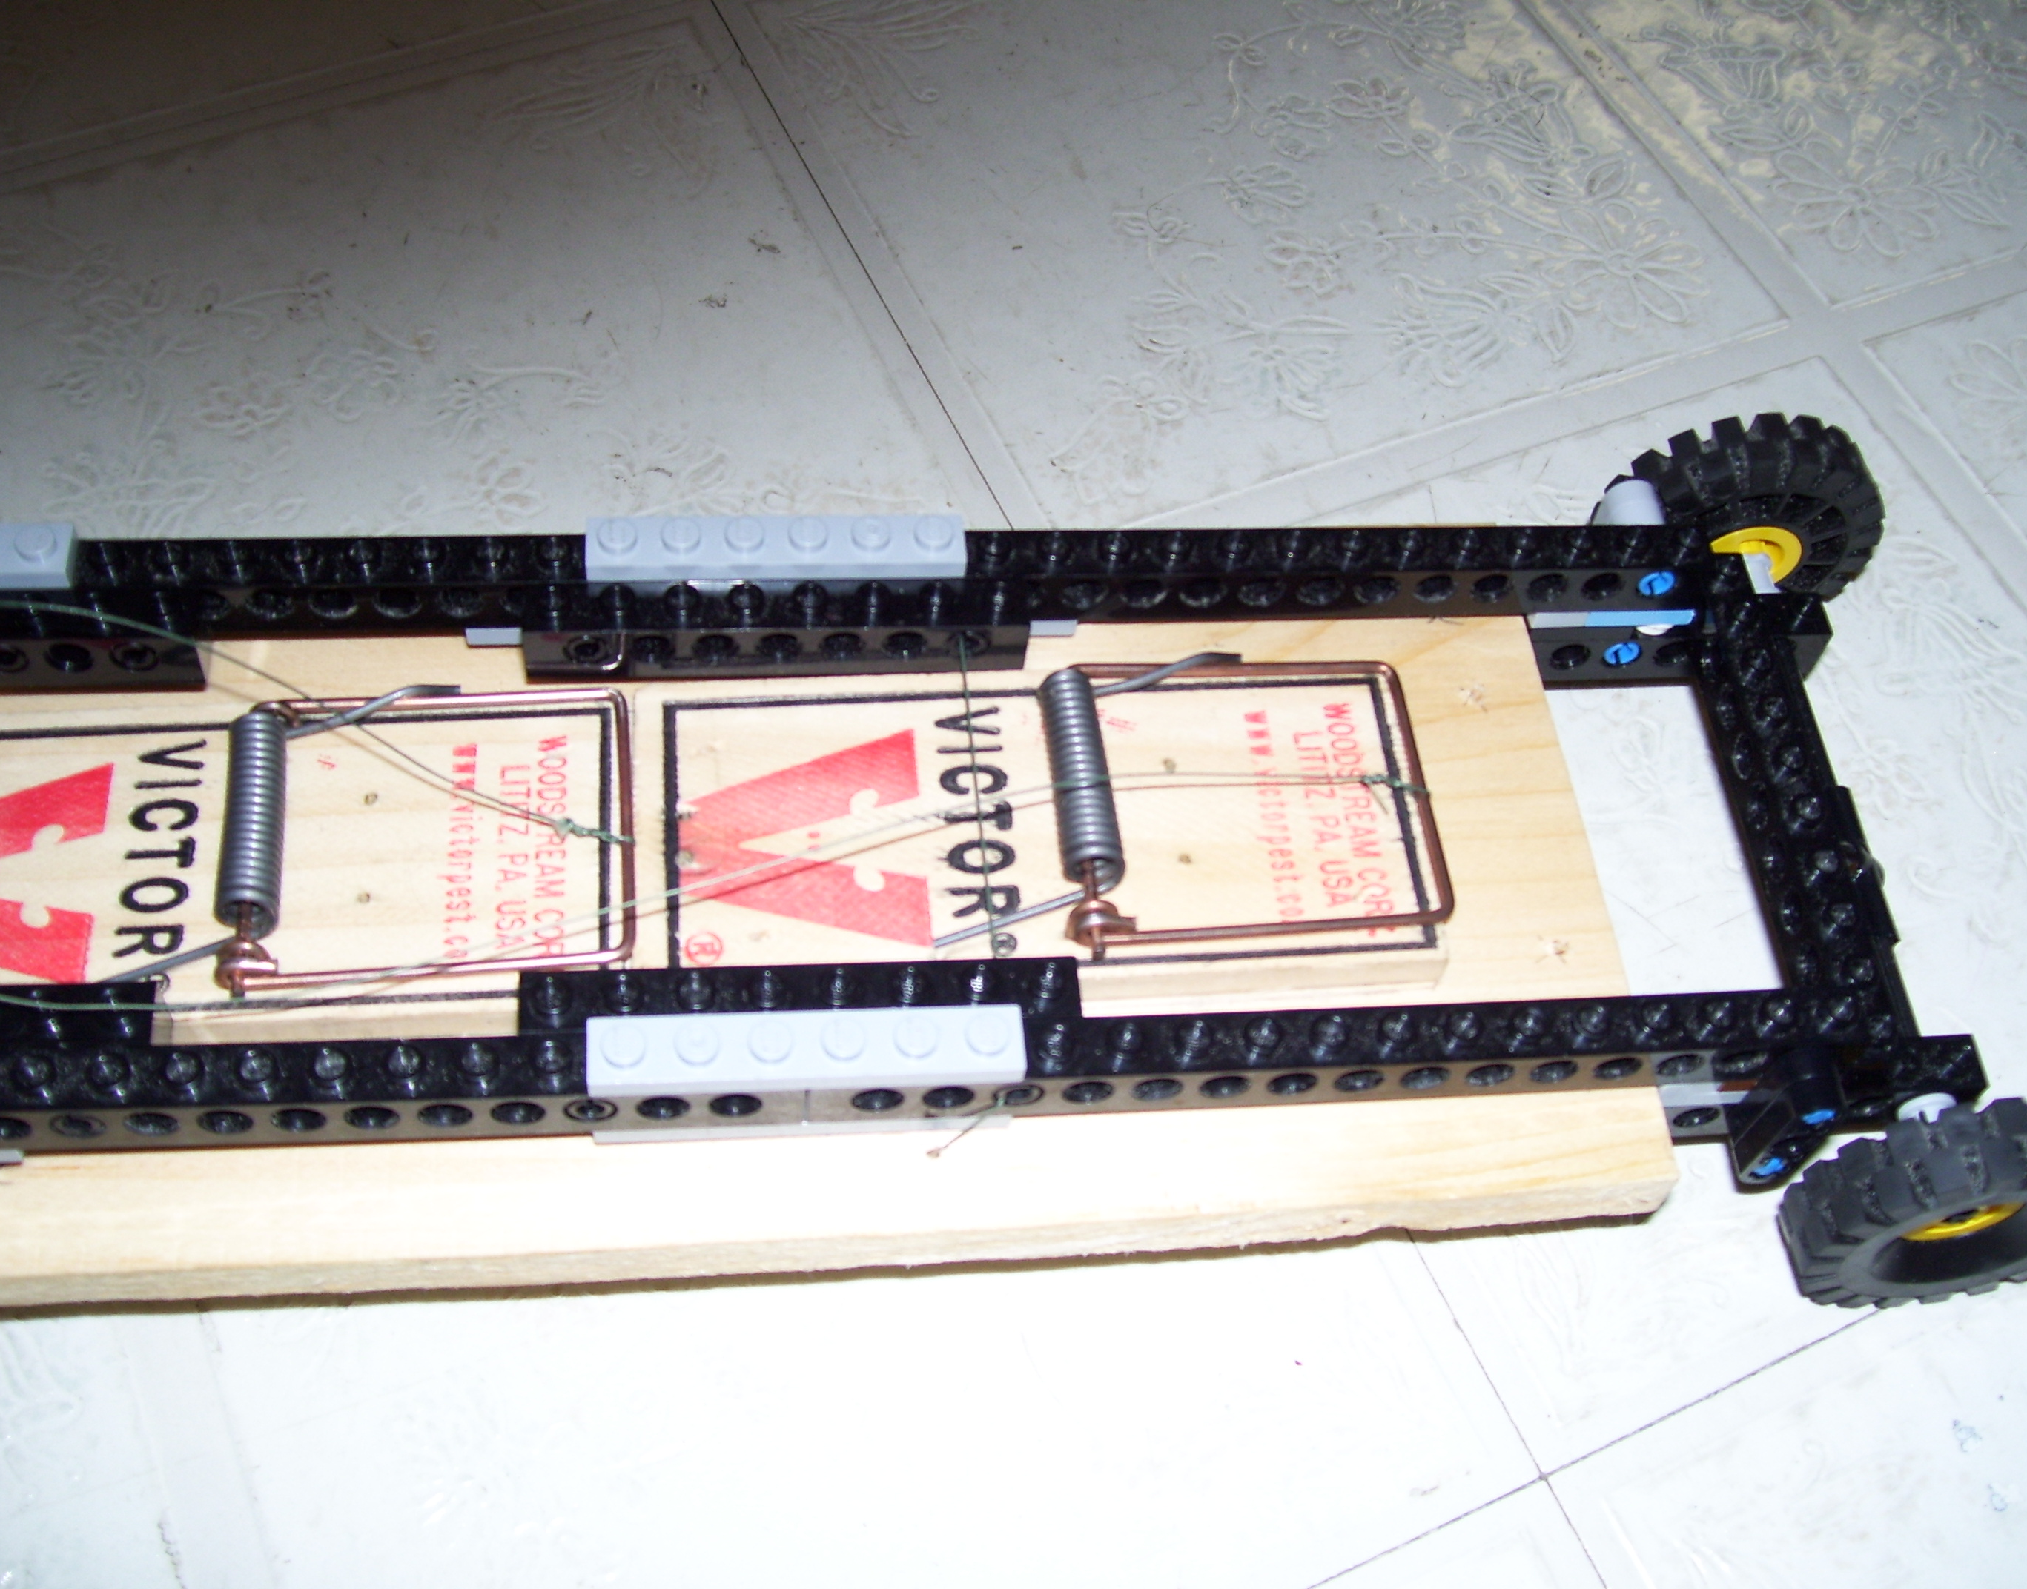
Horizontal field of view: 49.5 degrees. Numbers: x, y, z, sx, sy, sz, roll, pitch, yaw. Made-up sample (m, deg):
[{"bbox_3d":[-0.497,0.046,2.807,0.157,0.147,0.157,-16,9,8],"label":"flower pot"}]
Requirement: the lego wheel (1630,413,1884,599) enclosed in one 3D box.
[{"bbox_3d":[0.108,-0.039,0.331,0.043,0.043,0.013,-4,56,-6],"label":"lego wheel"}]

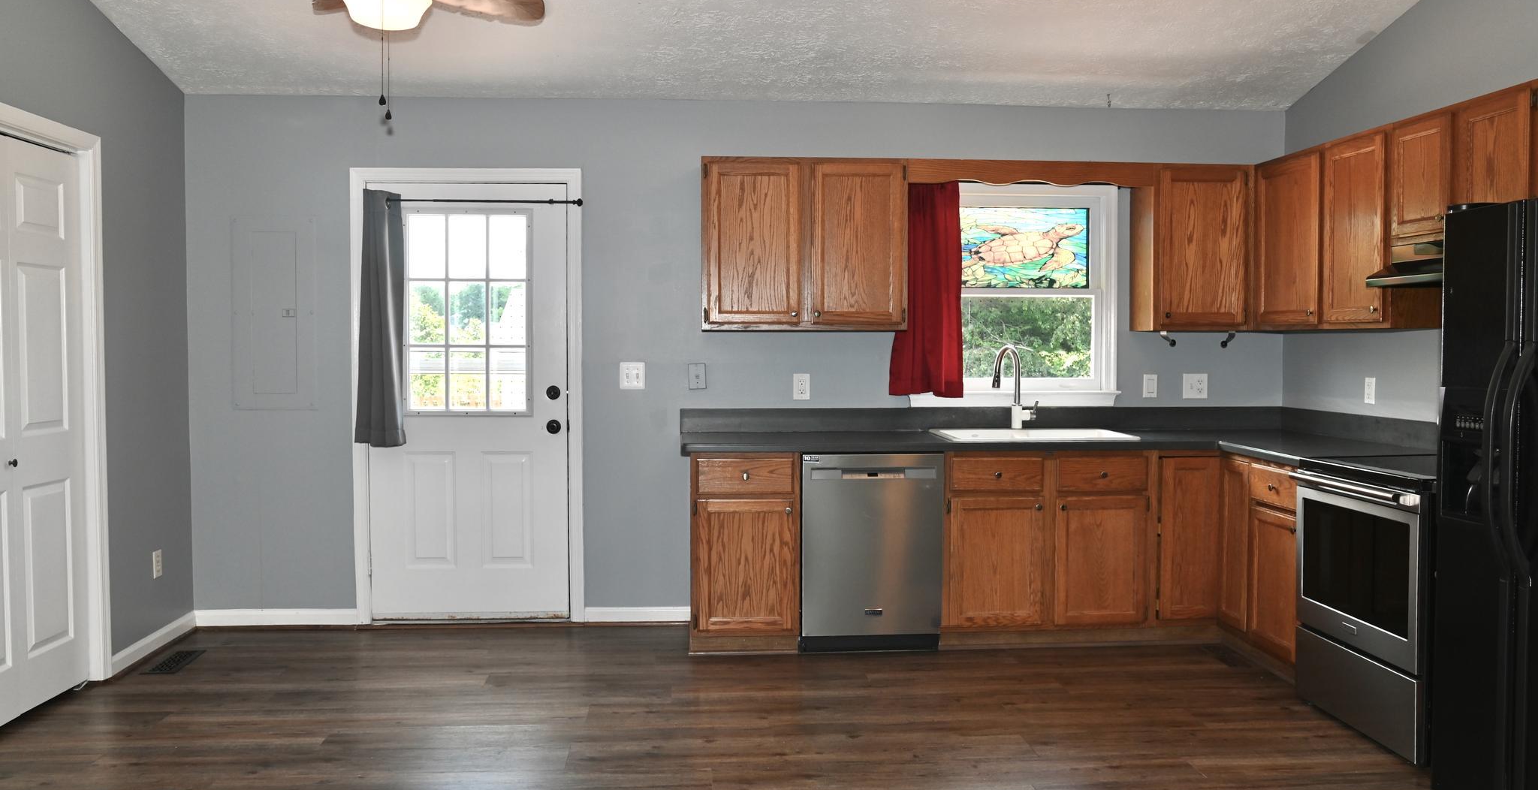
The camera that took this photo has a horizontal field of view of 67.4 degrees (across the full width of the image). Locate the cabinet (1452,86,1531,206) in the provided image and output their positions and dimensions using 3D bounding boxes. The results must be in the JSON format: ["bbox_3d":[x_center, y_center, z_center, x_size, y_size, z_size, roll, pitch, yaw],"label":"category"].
[{"bbox_3d":[2.520,-0.764,3.798,0.320,0.420,0.370,0,2,-5],"label":"cabinet"}]

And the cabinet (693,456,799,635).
[{"bbox_3d":[-0.115,0.653,5.194,0.469,0.835,0.631,0,3,-4],"label":"cabinet"}]

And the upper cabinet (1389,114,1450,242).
[{"bbox_3d":[2.473,-0.774,4.127,0.334,0.436,0.340,0,3,-4],"label":"upper cabinet"}]

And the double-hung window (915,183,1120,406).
[{"bbox_3d":[1.188,-0.482,5.573,1.035,1.063,0.120,0,3,-4],"label":"double-hung window"}]

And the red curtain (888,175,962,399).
[{"bbox_3d":[0.739,-0.502,5.413,0.345,1.025,0.090,0,2,-5],"label":"red curtain"}]

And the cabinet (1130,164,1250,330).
[{"bbox_3d":[2.000,-0.680,5.447,0.463,0.761,0.328,0,3,-4],"label":"cabinet"}]

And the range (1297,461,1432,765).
[{"bbox_3d":[2.310,0.704,3.996,0.664,0.910,0.755,0,3,-4],"label":"range"}]

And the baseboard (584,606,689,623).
[{"bbox_3d":[-0.623,1.035,5.439,0.490,0.074,0.016,0,2,-5],"label":"baseboard"}]

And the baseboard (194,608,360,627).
[{"bbox_3d":[-2.292,1.051,5.375,0.741,0.084,0.015,0,3,-4],"label":"baseboard"}]

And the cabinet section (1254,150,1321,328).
[{"bbox_3d":[2.370,-0.653,4.979,0.310,0.745,0.535,0,2,-5],"label":"cabinet section"}]

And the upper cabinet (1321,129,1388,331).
[{"bbox_3d":[2.444,-0.637,4.539,0.334,0.746,0.455,0,3,-4],"label":"upper cabinet"}]

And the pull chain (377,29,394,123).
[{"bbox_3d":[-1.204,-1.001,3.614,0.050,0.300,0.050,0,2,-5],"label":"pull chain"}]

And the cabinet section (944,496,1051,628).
[{"bbox_3d":[0.946,0.699,5.134,0.460,0.570,0.550,0,2,-5],"label":"cabinet section"}]

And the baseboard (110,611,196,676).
[{"bbox_3d":[-2.612,1.055,4.919,0.017,0.079,0.800,0,2,-5],"label":"baseboard"}]

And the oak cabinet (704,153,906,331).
[{"bbox_3d":[0.147,-0.674,5.285,0.916,0.762,0.310,0,2,-5],"label":"oak cabinet"}]

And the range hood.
[{"bbox_3d":[2.459,-0.466,3.966,0.425,0.155,0.750,0,2,-5],"label":"range hood"}]

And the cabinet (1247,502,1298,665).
[{"bbox_3d":[2.301,0.733,4.622,0.600,0.563,0.430,0,2,-5],"label":"cabinet"}]

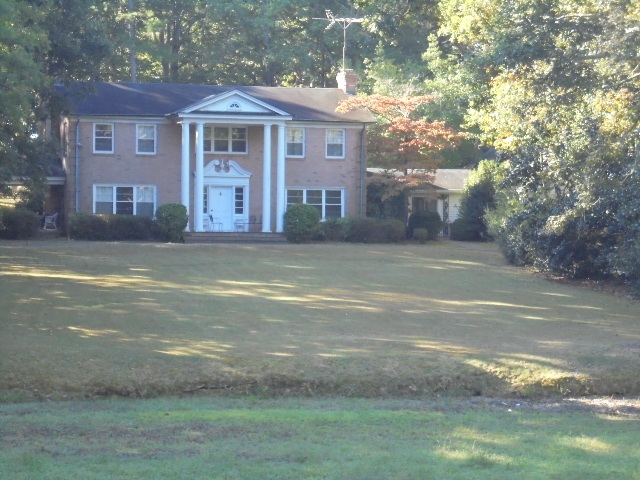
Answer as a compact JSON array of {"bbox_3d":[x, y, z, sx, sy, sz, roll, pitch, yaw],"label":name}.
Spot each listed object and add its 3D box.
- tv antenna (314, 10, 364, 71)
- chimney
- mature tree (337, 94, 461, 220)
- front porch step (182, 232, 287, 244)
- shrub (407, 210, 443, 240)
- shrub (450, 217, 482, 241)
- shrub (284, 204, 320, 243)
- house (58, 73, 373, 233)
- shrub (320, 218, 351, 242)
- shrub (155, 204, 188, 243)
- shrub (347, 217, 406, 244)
[{"bbox_3d":[0.930,-9.550,108.200,2.400,2.850,2.000,0,0,-13],"label":"tv antenna"},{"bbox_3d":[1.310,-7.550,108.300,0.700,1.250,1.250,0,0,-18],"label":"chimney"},{"bbox_3d":[3.600,-3.300,103.900,5.700,6.700,5.400,0,0,0],"label":"mature tree"},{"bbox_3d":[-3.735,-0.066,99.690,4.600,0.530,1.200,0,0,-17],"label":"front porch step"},{"bbox_3d":[4.957,-0.674,107.000,1.650,1.450,1.600,0,0,0],"label":"shrub"},{"bbox_3d":[6.890,-0.550,106.300,1.550,1.200,1.500,0,0,0],"label":"shrub"},{"bbox_3d":[-0.780,-0.740,101.000,1.600,1.680,1.600,0,0,0],"label":"shrub"},{"bbox_3d":[-5.400,-3.600,105.000,14.600,7.500,11.600,0,0,-18],"label":"house"},{"bbox_3d":[0.703,-0.463,102.301,1.400,1.200,1.300,0,0,-17],"label":"shrub"},{"bbox_3d":[-6.501,-0.722,98.739,1.500,1.700,1.500,0,0,0],"label":"shrub"},{"bbox_3d":[2.531,-0.465,102.860,2.450,1.220,1.400,0,0,-17],"label":"shrub"}]

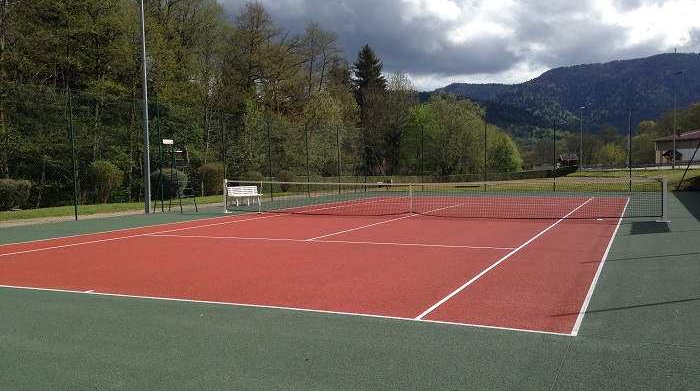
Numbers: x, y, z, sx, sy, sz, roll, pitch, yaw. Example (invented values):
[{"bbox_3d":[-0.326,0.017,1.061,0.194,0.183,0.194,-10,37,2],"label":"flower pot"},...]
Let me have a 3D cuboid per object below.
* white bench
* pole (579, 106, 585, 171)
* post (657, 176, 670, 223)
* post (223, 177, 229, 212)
[{"bbox_3d":[-3.930,0.012,25.100,0.470,0.730,1.470,2,4,42],"label":"white bench"},{"bbox_3d":[30.500,-7.380,87.800,0.750,8.450,0.300,-1,3,3],"label":"pole"},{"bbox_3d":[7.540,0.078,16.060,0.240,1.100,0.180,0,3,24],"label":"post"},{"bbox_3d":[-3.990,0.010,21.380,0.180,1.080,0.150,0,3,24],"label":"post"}]

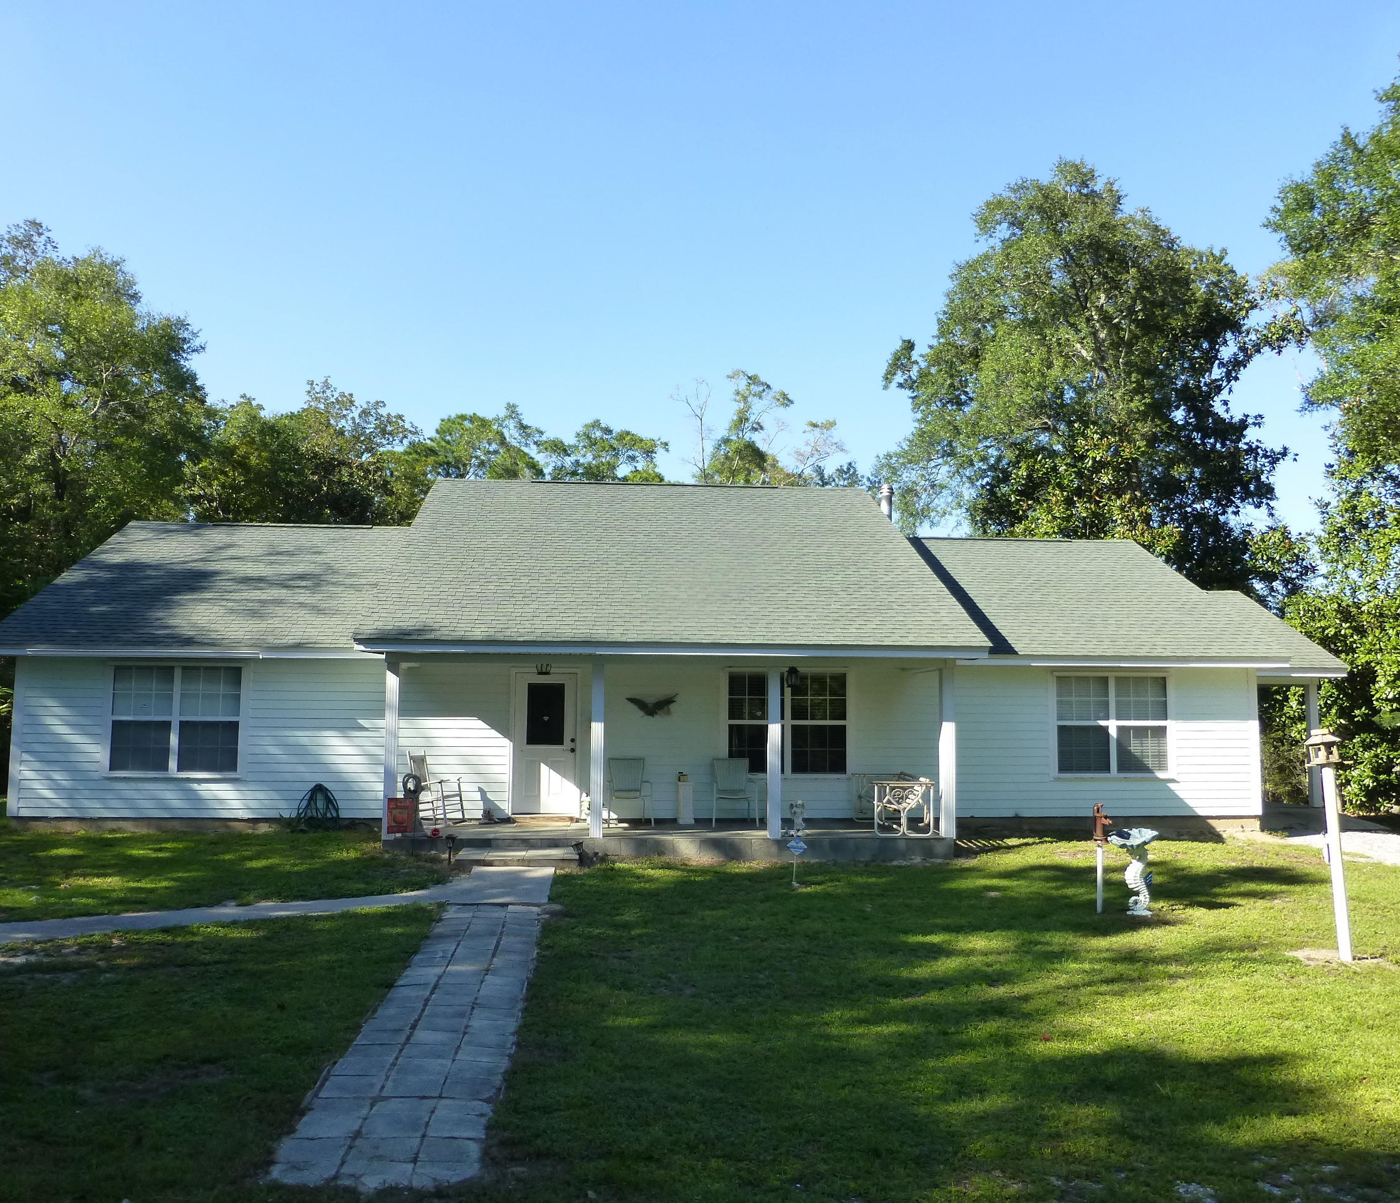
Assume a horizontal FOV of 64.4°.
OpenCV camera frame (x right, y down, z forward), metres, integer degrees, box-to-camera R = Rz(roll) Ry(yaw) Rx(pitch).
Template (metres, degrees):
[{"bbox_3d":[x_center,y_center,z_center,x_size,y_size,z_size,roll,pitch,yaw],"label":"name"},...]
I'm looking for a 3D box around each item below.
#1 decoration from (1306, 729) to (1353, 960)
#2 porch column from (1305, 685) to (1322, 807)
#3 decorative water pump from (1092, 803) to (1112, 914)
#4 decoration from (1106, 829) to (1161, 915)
[{"bbox_3d":[4.993,1.899,8.730,0.320,1.798,0.300,-2,-5,-5],"label":"decoration"},{"bbox_3d":[10.456,2.410,18.861,0.150,2.116,0.150,1,-5,-5],"label":"porch column"},{"bbox_3d":[3.812,2.429,10.516,0.230,1.026,0.150,-3,-6,36],"label":"decorative water pump"},{"bbox_3d":[4.069,2.550,10.500,0.440,0.768,0.420,3,-6,-30],"label":"decoration"}]

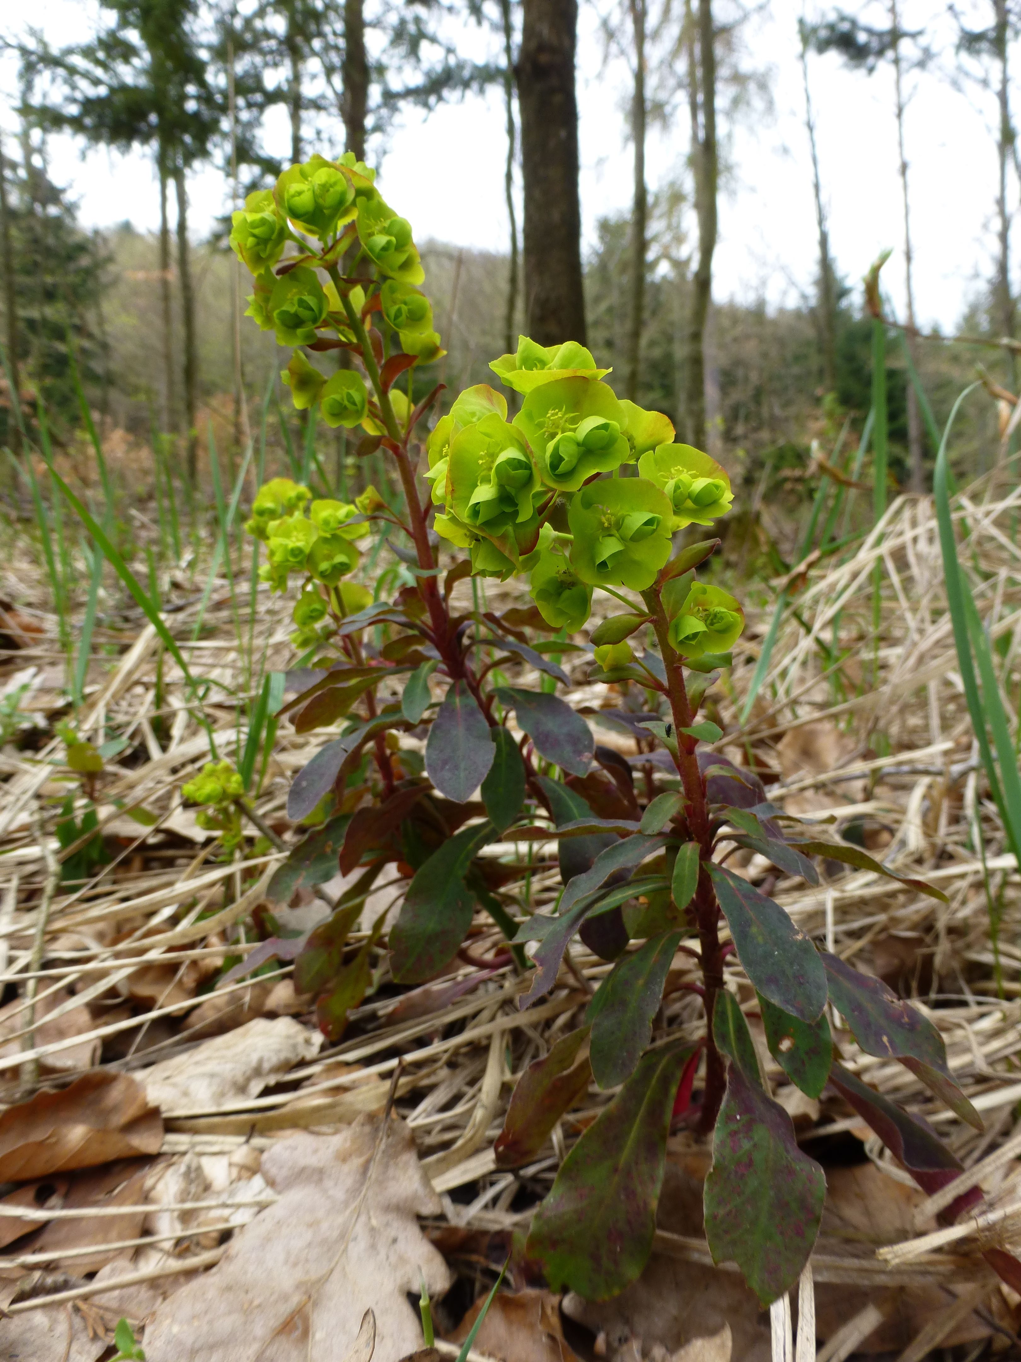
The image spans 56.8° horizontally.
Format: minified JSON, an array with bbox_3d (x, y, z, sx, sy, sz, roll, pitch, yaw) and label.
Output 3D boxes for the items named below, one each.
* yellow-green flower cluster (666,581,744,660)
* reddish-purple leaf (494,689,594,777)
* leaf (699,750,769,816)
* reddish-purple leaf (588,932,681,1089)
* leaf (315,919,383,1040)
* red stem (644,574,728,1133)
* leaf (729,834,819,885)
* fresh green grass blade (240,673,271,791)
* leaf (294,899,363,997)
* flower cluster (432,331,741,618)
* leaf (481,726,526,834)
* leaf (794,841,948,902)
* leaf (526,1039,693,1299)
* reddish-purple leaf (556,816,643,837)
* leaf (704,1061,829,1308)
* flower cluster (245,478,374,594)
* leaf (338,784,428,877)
[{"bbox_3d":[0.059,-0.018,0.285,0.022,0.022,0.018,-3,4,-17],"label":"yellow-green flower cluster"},{"bbox_3d":[0.009,0.014,0.272,0.019,0.007,0.035,-22,51,-39],"label":"reddish-purple leaf"},{"bbox_3d":[0.058,0.026,0.245,0.027,0.009,0.019,38,16,-31],"label":"leaf"},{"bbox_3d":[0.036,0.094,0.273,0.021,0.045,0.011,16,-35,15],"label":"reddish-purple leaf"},{"bbox_3d":[-0.046,0.087,0.278,0.013,0.035,0.007,17,-26,5],"label":"leaf"},{"bbox_3d":[0.044,0.045,0.229,0.011,0.136,0.009,-7,6,0],"label":"red stem"},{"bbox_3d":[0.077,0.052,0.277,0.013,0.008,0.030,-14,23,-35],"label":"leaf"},{"bbox_3d":[-0.157,0.032,0.580,0.016,0.071,0.008,6,0,1],"label":"fresh green grass blade"},{"bbox_3d":[-0.054,0.080,0.286,0.015,0.029,0.007,19,-25,13],"label":"leaf"},{"bbox_3d":[0.016,-0.044,0.217,0.064,0.058,0.055,-1,6,6],"label":"flower cluster"},{"bbox_3d":[-0.003,0.039,0.378,0.018,0.042,0.010,-3,-21,5],"label":"leaf"},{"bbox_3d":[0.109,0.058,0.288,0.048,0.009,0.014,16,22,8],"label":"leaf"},{"bbox_3d":[0.026,0.106,0.210,0.028,0.053,0.009,24,-33,12],"label":"leaf"},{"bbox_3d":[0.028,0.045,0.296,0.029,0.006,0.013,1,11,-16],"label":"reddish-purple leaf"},{"bbox_3d":[0.053,0.107,0.203,0.025,0.044,0.009,4,-30,-4],"label":"leaf"},{"bbox_3d":[-0.098,-0.071,0.460,0.060,0.055,0.050,-1,3,6],"label":"flower cluster"},{"bbox_3d":[-0.054,0.064,0.410,0.020,0.013,0.045,28,60,27],"label":"leaf"}]

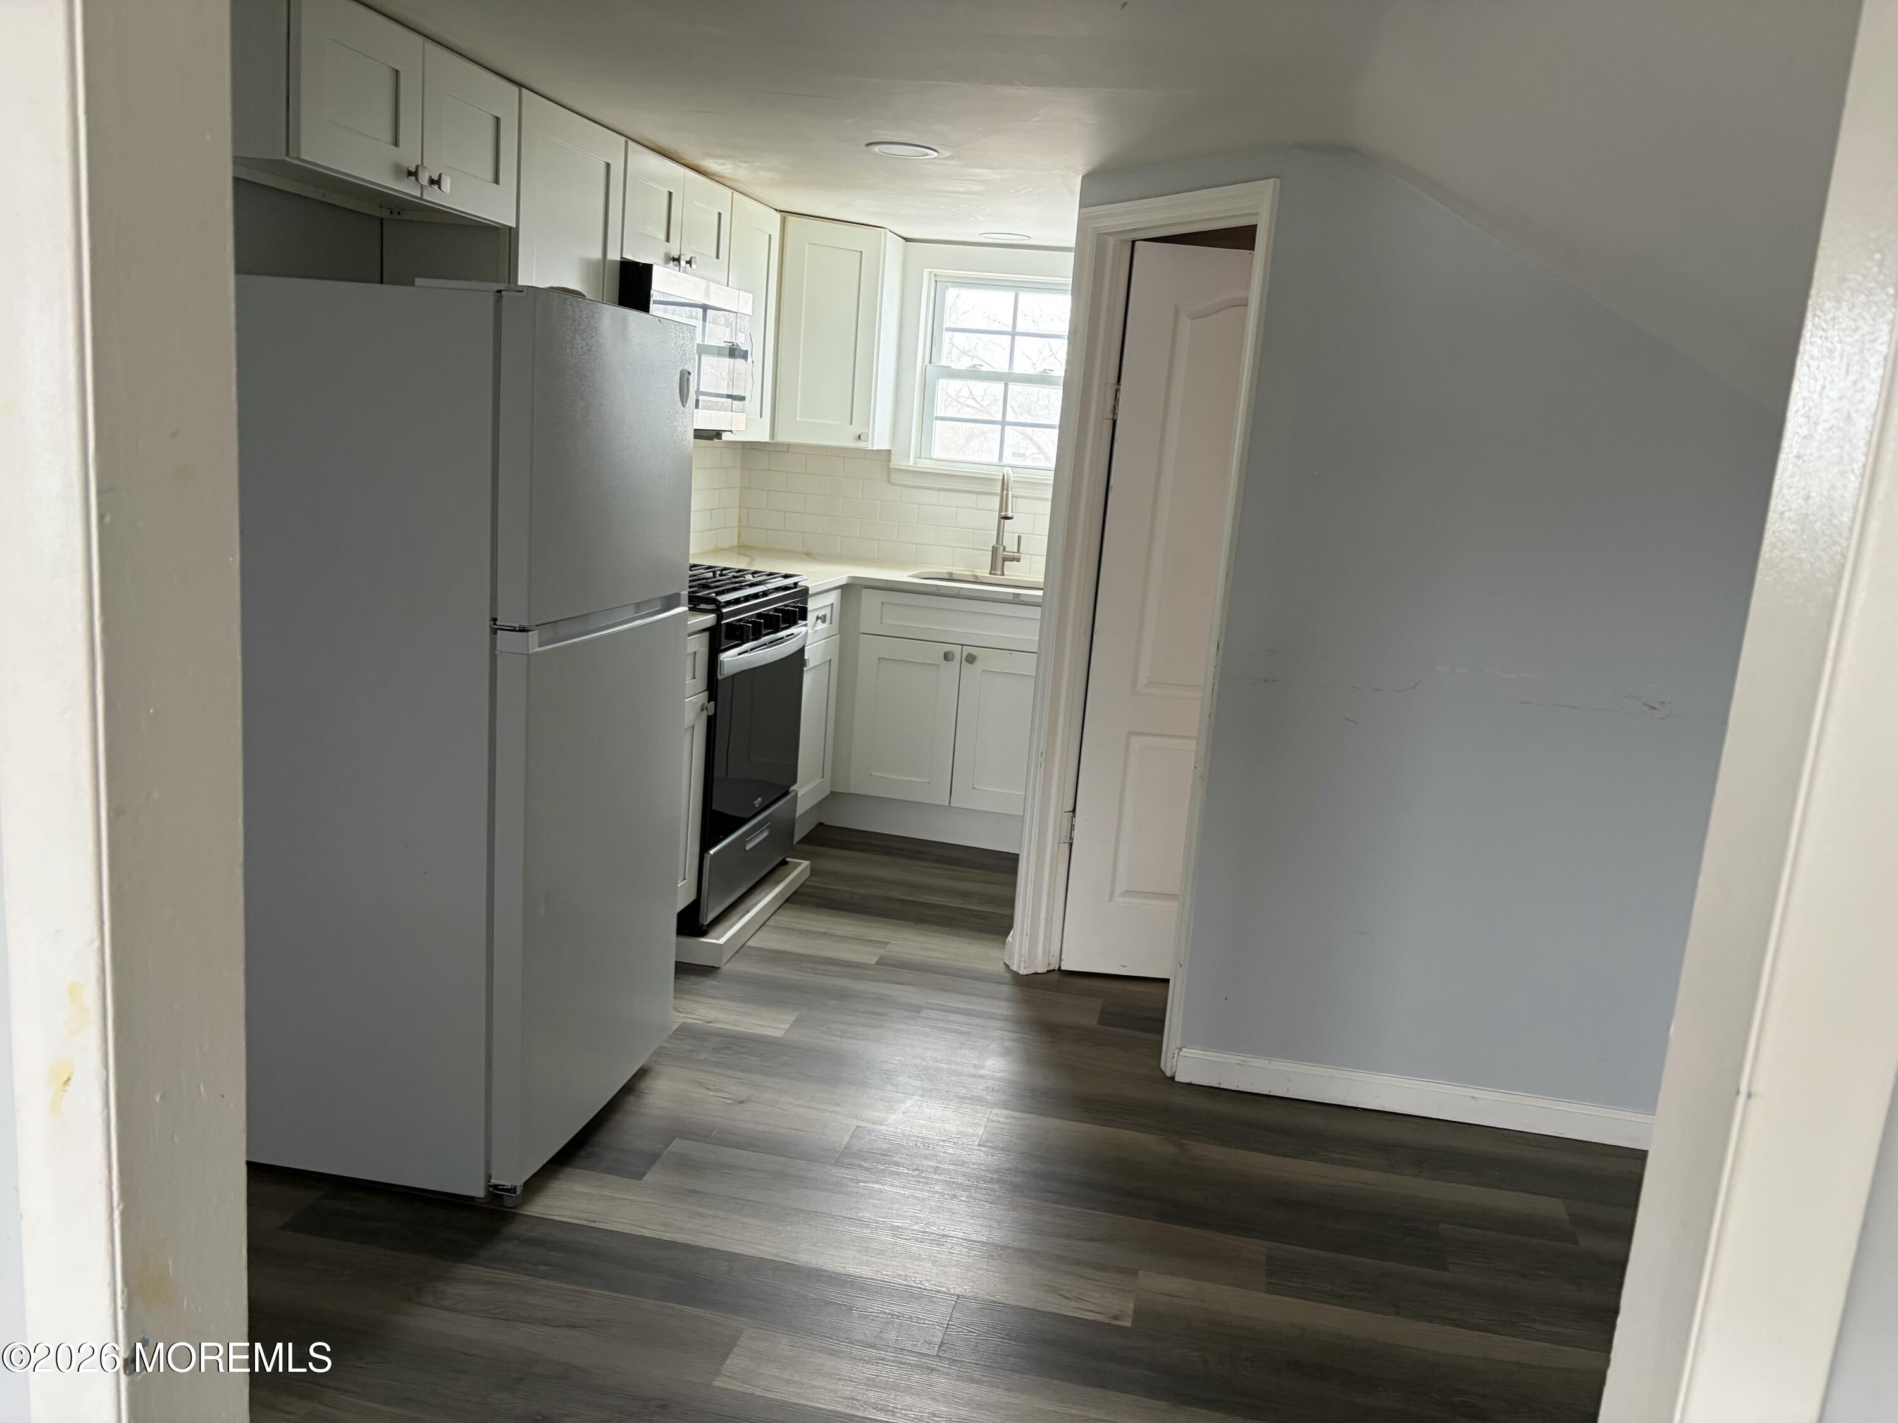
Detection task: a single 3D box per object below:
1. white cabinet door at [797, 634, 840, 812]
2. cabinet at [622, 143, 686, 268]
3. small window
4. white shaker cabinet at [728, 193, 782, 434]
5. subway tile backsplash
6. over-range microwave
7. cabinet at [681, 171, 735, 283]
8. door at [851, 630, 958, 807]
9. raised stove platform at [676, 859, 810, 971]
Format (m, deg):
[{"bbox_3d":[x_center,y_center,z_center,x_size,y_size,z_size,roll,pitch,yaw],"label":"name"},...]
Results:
[{"bbox_3d":[-0.463,0.047,4.837,0.025,0.577,0.442,7,12,11],"label":"white cabinet door"},{"bbox_3d":[-0.951,-1.382,3.924,0.320,0.303,0.381,7,12,11],"label":"cabinet"},{"bbox_3d":[0.219,-1.266,5.394,0.633,0.683,0.090,7,12,11],"label":"small window"},{"bbox_3d":[-0.801,-1.296,4.730,0.320,0.766,0.439,7,12,11],"label":"white shaker cabinet"},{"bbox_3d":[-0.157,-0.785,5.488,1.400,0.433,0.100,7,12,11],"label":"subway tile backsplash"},{"bbox_3d":[-0.903,-1.051,4.156,0.400,0.422,0.762,7,12,11],"label":"over-range microwave"},{"bbox_3d":[-0.870,-1.449,4.290,0.320,0.303,0.381,7,12,11],"label":"cabinet"},{"bbox_3d":[-0.152,0.031,5.038,0.367,0.577,0.023,7,12,11],"label":"door"},{"bbox_3d":[-0.598,0.578,4.216,0.150,0.063,0.795,7,12,11],"label":"raised stove platform"}]

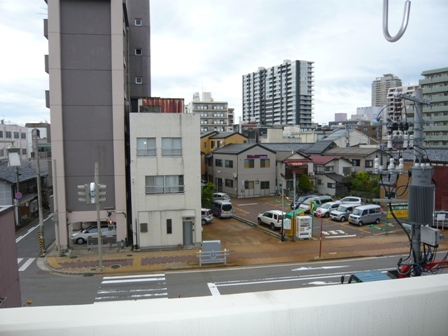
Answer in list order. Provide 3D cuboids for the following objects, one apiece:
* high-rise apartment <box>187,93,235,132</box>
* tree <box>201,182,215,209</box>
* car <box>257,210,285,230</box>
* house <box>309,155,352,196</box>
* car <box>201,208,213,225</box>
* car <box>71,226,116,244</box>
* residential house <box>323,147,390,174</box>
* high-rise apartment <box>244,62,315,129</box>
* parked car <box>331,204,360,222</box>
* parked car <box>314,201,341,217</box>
[{"bbox_3d":[-5.308,-15.446,146.286,17.500,28.000,12.000,-1,4,-12],"label":"high-rise apartment"},{"bbox_3d":[-2.169,3.625,45.819,2.300,3.650,2.300,0,4,0],"label":"tree"},{"bbox_3d":[5.186,5.067,37.634,1.770,1.700,4.400,-2,4,-26],"label":"car"},{"bbox_3d":[18.208,1.126,61.026,5.600,6.200,6.800,-2,4,-26],"label":"house"},{"bbox_3d":[-3.165,5.009,39.931,3.700,1.620,1.580,1,4,22],"label":"car"},{"bbox_3d":[-11.011,5.664,31.854,4.400,1.520,1.700,-1,4,-9],"label":"car"},{"bbox_3d":[24.501,0.127,67.677,6.600,7.200,10.500,-2,4,-26],"label":"residential house"},{"bbox_3d":[38.375,-41.347,268.621,17.360,65.000,61.770,-3,4,-33],"label":"high-rise apartment"},{"bbox_3d":[13.808,4.899,40.509,3.850,1.660,1.680,-2,4,-24],"label":"parked car"},{"bbox_3d":[12.527,4.832,42.752,3.750,1.520,1.660,-2,4,-24],"label":"parked car"}]

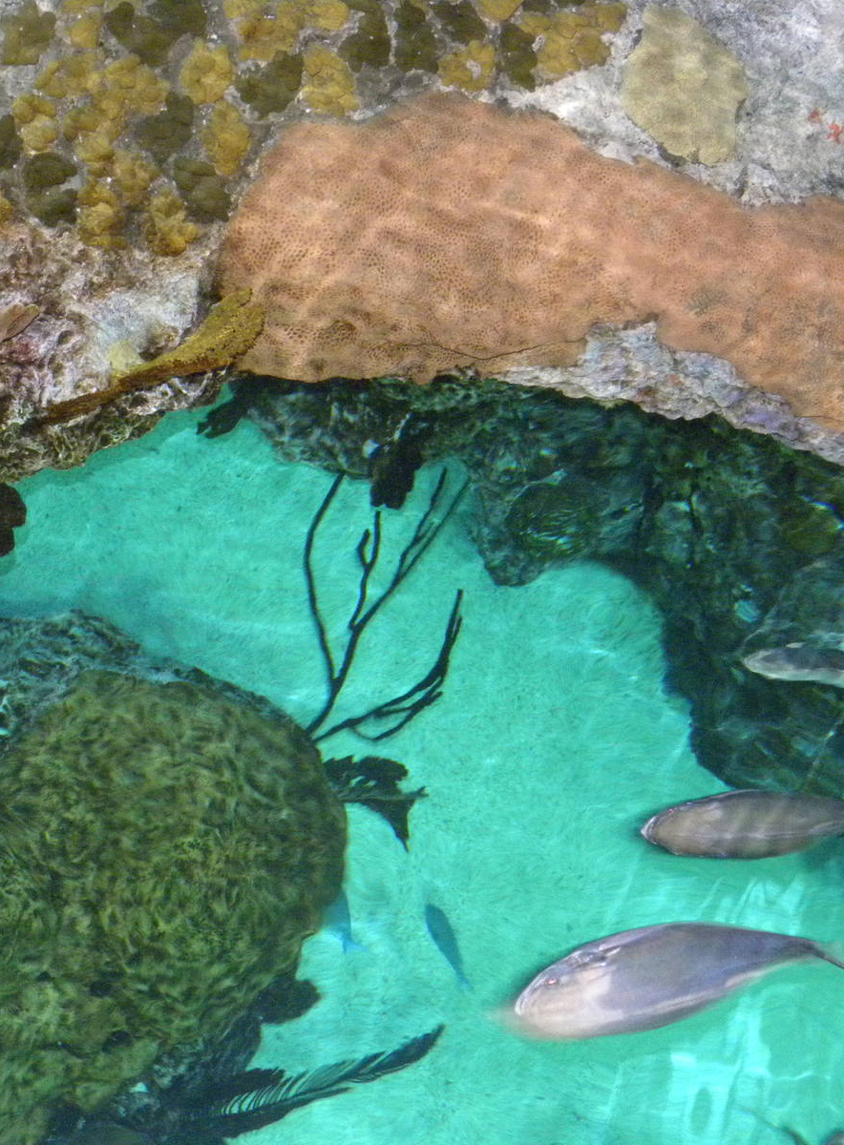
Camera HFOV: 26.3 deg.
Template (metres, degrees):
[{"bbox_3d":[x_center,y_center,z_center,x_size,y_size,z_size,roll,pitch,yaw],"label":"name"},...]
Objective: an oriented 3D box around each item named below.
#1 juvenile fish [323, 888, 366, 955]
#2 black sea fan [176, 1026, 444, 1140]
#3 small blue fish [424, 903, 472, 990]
[{"bbox_3d":[-0.179,0.711,3.800,0.033,0.066,0.205,-24,65,-12],"label":"juvenile fish"},{"bbox_3d":[-0.231,1.046,3.700,0.520,0.220,0.220,-15,63,-8],"label":"black sea fan"},{"bbox_3d":[0.055,0.796,3.850,0.033,0.066,0.205,-23,64,-12],"label":"small blue fish"}]

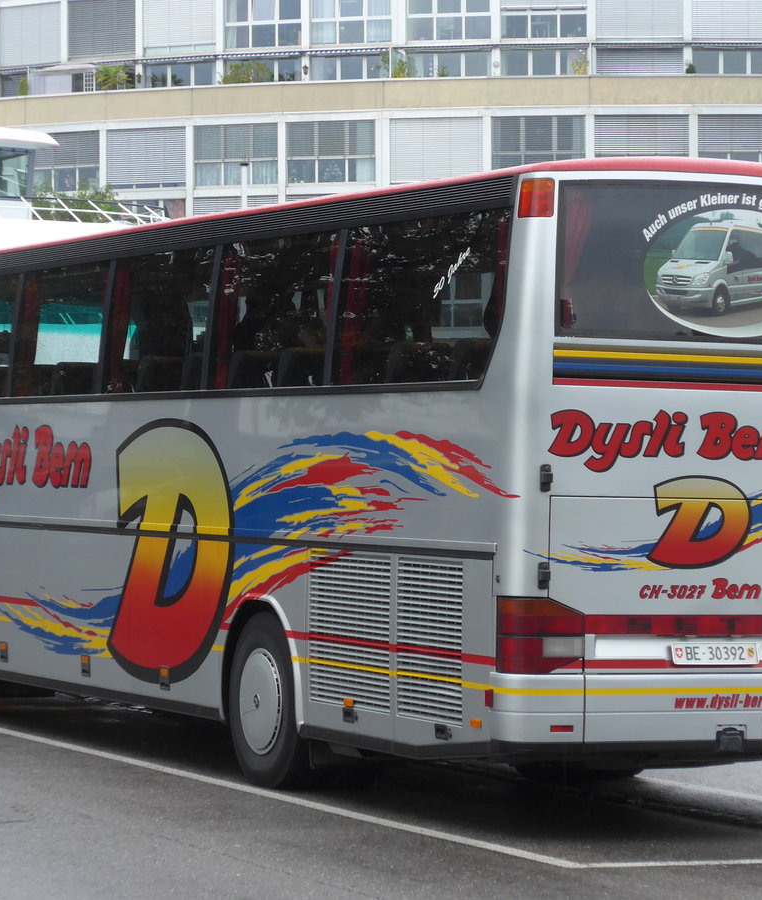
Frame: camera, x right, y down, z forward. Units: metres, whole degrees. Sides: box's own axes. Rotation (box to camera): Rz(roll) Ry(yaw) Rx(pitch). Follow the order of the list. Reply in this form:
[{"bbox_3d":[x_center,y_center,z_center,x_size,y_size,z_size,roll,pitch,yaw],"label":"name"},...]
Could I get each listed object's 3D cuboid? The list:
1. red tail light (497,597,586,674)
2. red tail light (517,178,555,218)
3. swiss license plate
[{"bbox_3d":[0.790,0.915,17.684,0.425,0.375,0.150,1,0,-24],"label":"red tail light"},{"bbox_3d":[0.780,-1.250,17.753,0.160,0.195,0.110,1,0,-24],"label":"red tail light"},{"bbox_3d":[1.693,1.028,18.001,0.500,0.110,0.015,1,0,-24],"label":"swiss license plate"}]

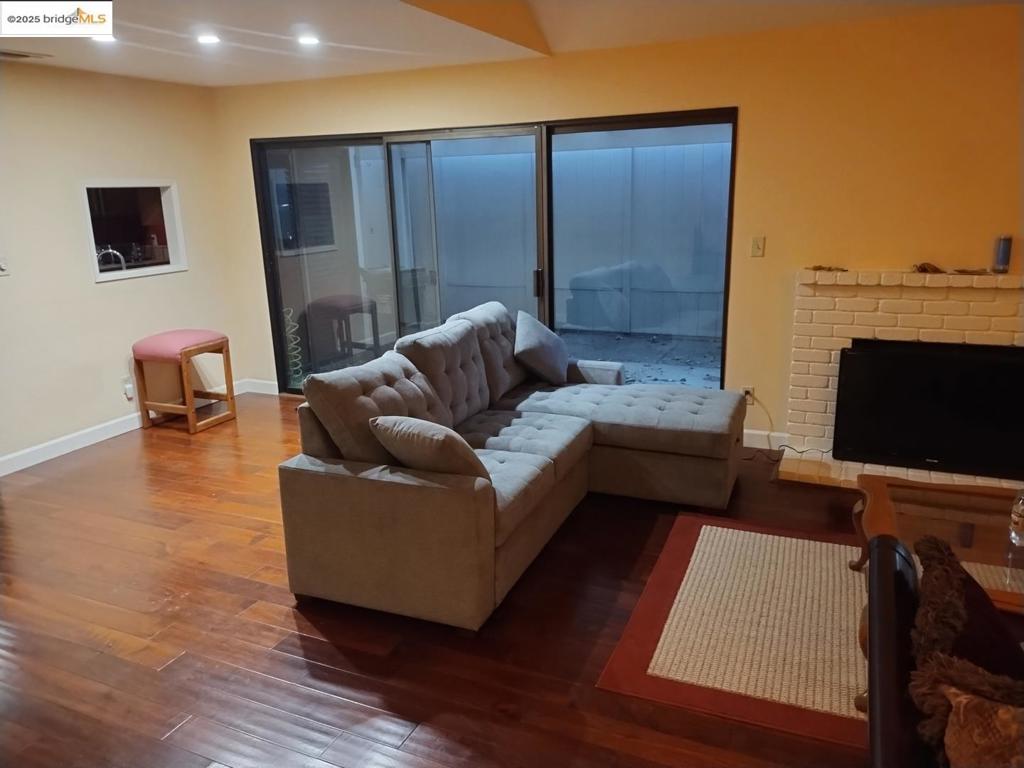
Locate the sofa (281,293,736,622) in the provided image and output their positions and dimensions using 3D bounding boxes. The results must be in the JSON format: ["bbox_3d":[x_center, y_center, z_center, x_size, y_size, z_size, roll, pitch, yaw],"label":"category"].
[{"bbox_3d":[0.209,0.248,3.591,1.570,0.950,2.070,4,16,21],"label":"sofa"}]

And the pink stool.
[{"bbox_3d":[-2.405,-0.044,5.441,0.480,0.700,0.420,6,17,25],"label":"pink stool"}]

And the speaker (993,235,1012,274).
[{"bbox_3d":[2.526,-0.660,3.804,0.070,0.183,0.070,5,16,23],"label":"speaker"}]

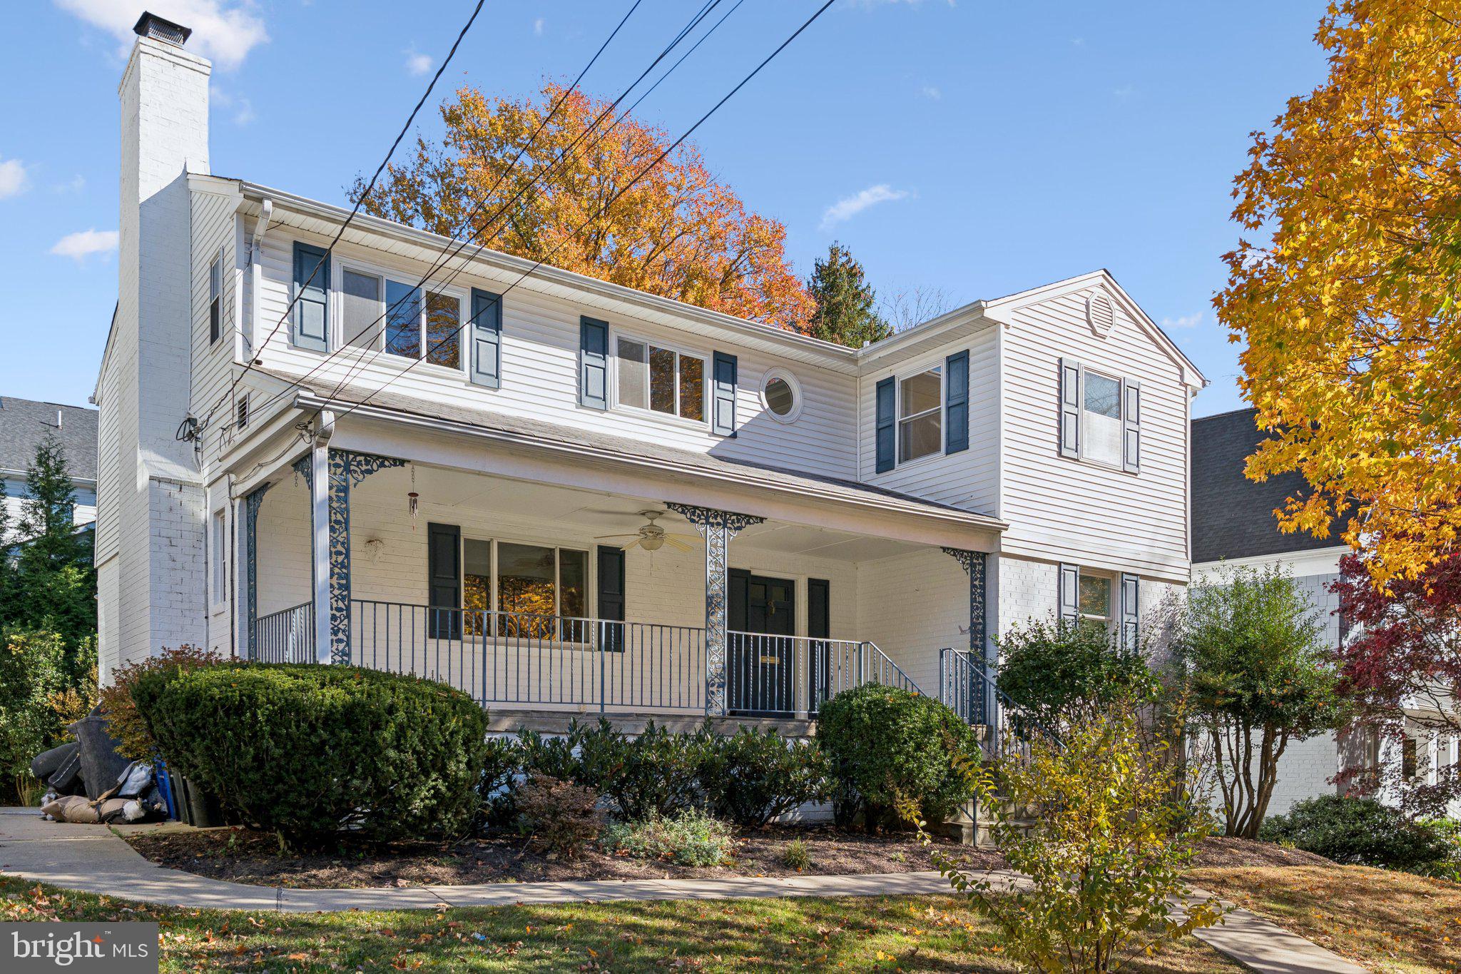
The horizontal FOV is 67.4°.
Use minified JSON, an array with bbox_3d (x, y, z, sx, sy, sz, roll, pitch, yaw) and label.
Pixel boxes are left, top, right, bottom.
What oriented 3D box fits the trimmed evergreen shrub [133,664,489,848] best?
[{"bbox_3d":[-3.245,2.055,8.500,2.350,1.300,1.450,5,-9,-35],"label":"trimmed evergreen shrub"}]

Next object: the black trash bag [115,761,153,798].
[{"bbox_3d":[-7.076,3.473,13.000,0.440,0.430,0.400,2,-8,-17],"label":"black trash bag"}]

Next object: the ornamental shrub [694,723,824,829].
[{"bbox_3d":[0.345,3.294,12.500,1.350,1.100,1.150,5,-9,-36],"label":"ornamental shrub"}]

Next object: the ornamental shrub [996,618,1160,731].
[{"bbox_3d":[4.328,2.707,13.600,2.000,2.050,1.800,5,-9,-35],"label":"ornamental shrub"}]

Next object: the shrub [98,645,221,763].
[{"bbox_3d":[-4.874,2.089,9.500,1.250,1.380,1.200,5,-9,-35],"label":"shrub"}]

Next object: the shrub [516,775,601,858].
[{"bbox_3d":[-1.400,2.671,8.900,0.680,0.680,0.660,0,-7,0],"label":"shrub"}]

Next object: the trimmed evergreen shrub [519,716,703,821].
[{"bbox_3d":[-1.287,2.997,11.600,1.750,1.050,1.150,5,-9,-36],"label":"trimmed evergreen shrub"}]

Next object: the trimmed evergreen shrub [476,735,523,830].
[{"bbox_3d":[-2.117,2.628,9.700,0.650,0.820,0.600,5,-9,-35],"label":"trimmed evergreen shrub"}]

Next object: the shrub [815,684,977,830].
[{"bbox_3d":[1.895,3.060,12.500,1.650,1.550,1.600,0,-7,0],"label":"shrub"}]

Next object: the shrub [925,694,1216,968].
[{"bbox_3d":[2.021,2.046,6.500,1.720,1.530,1.600,-2,-7,18],"label":"shrub"}]

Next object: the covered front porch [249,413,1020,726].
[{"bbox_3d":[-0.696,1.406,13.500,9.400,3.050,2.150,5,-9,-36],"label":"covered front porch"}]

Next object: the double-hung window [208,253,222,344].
[{"bbox_3d":[-5.859,-2.140,12.450,0.120,0.950,0.600,6,-9,-37],"label":"double-hung window"}]

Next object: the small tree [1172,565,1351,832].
[{"bbox_3d":[7.307,2.929,15.200,2.250,3.600,2.100,-3,-8,24],"label":"small tree"}]

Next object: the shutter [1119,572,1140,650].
[{"bbox_3d":[5.680,1.862,15.600,0.375,1.250,0.050,5,-9,-35],"label":"shutter"}]

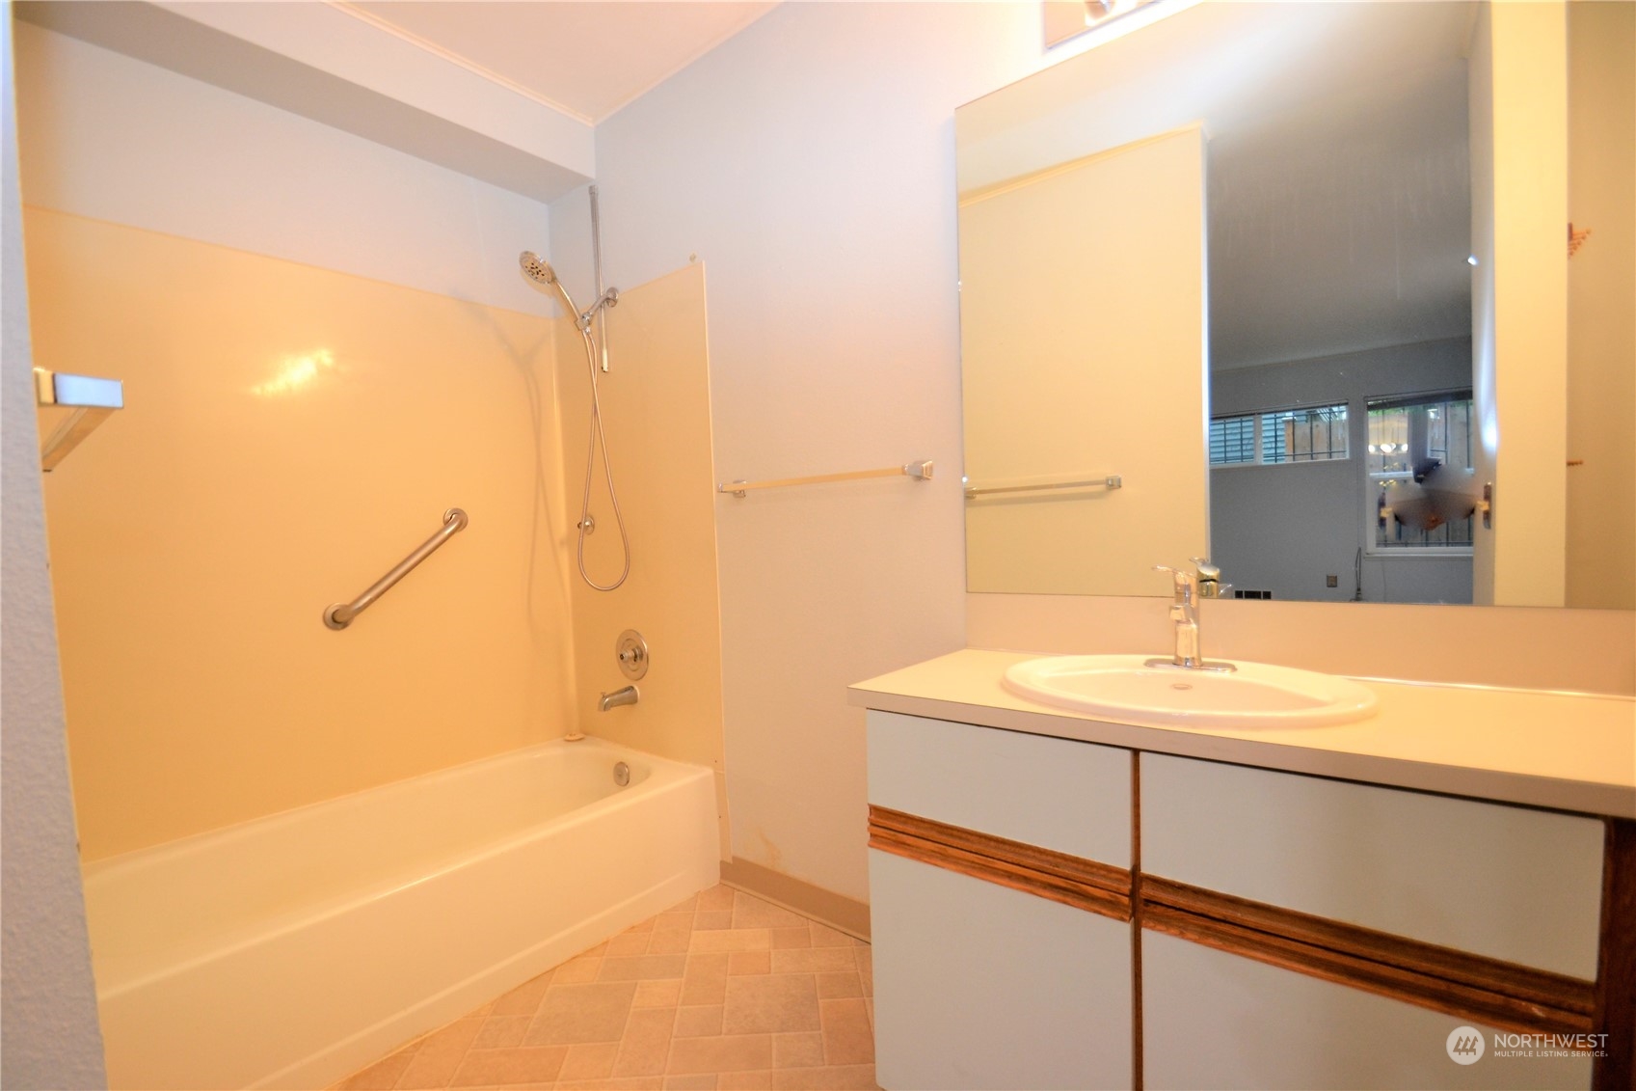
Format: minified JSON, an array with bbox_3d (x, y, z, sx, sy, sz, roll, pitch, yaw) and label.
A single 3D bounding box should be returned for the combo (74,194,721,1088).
[{"bbox_3d":[-1.111,0.084,1.804,0.804,2.016,1.450,-1,2,40],"label":"combo"}]

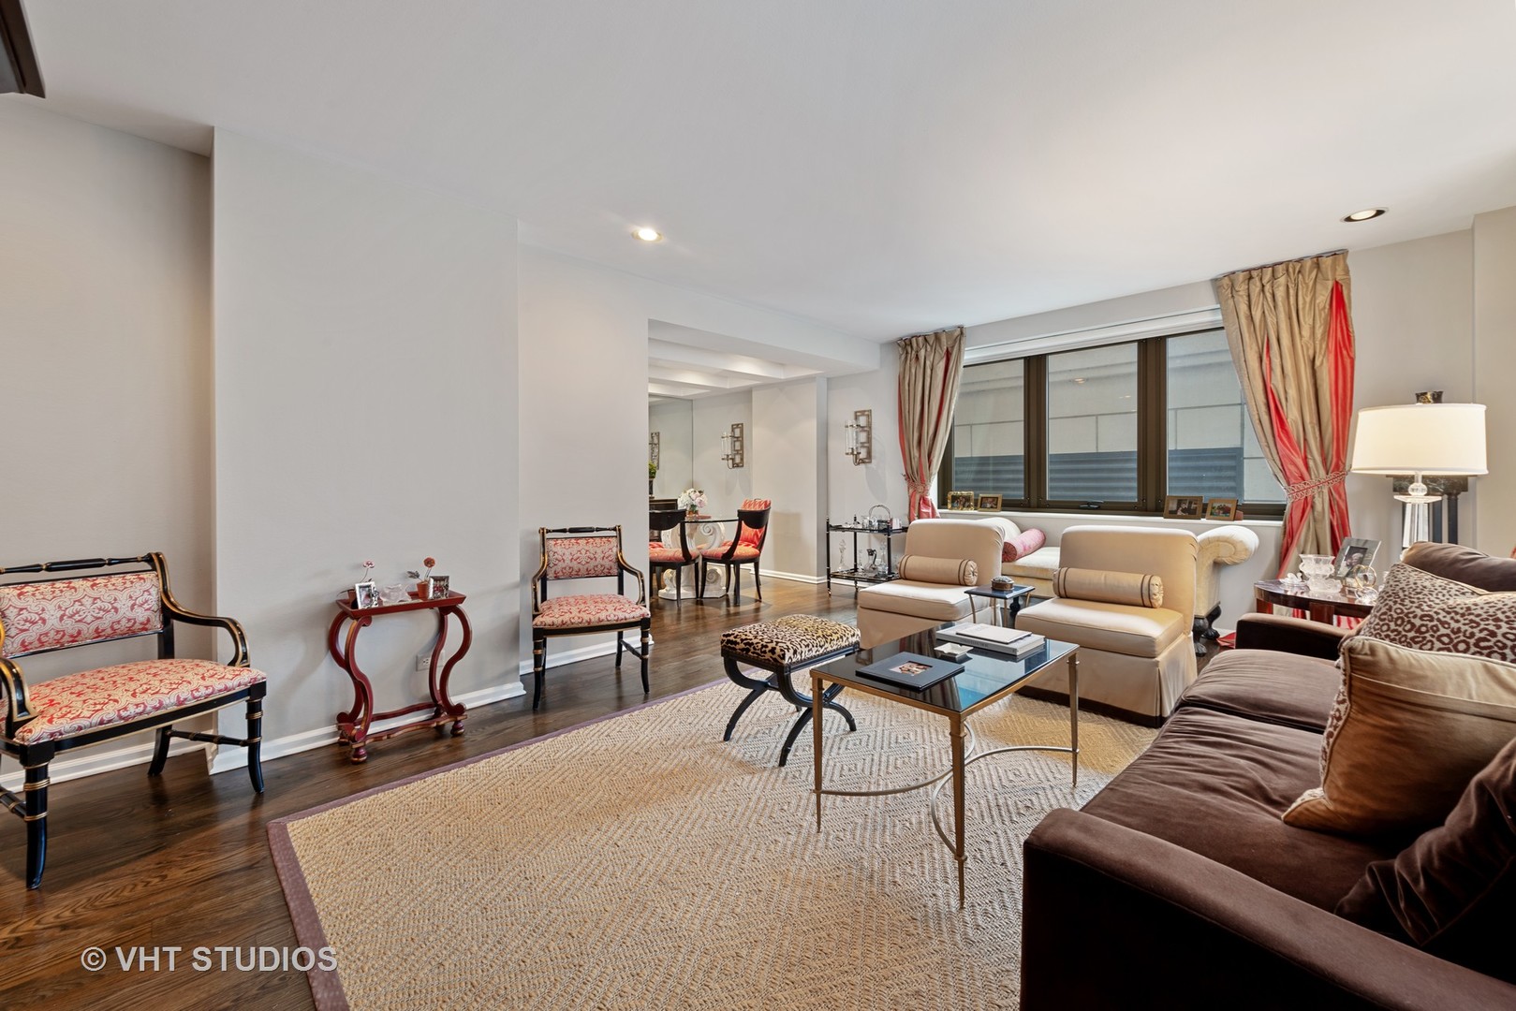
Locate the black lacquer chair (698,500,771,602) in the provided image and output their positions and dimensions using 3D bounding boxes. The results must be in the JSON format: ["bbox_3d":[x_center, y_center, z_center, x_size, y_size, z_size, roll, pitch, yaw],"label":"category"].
[{"bbox_3d":[-0.236,0.429,5.543,0.570,0.910,0.460,2,3,45],"label":"black lacquer chair"}]

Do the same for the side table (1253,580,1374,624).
[{"bbox_3d":[2.723,0.703,2.650,0.740,0.620,0.750,-2,3,-44],"label":"side table"}]

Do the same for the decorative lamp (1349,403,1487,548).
[{"bbox_3d":[2.962,-0.027,2.649,0.410,0.840,0.410,-2,3,-44],"label":"decorative lamp"}]

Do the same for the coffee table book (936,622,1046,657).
[{"bbox_3d":[0.867,0.498,2.208,0.235,0.032,0.310,-2,3,-44],"label":"coffee table book"}]

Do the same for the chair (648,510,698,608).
[{"bbox_3d":[-0.797,0.462,5.410,0.460,0.860,0.560,0,2,13],"label":"chair"}]

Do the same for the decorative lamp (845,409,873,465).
[{"bbox_3d":[0.999,-0.680,5.942,0.210,0.565,0.210,-2,3,-44],"label":"decorative lamp"}]

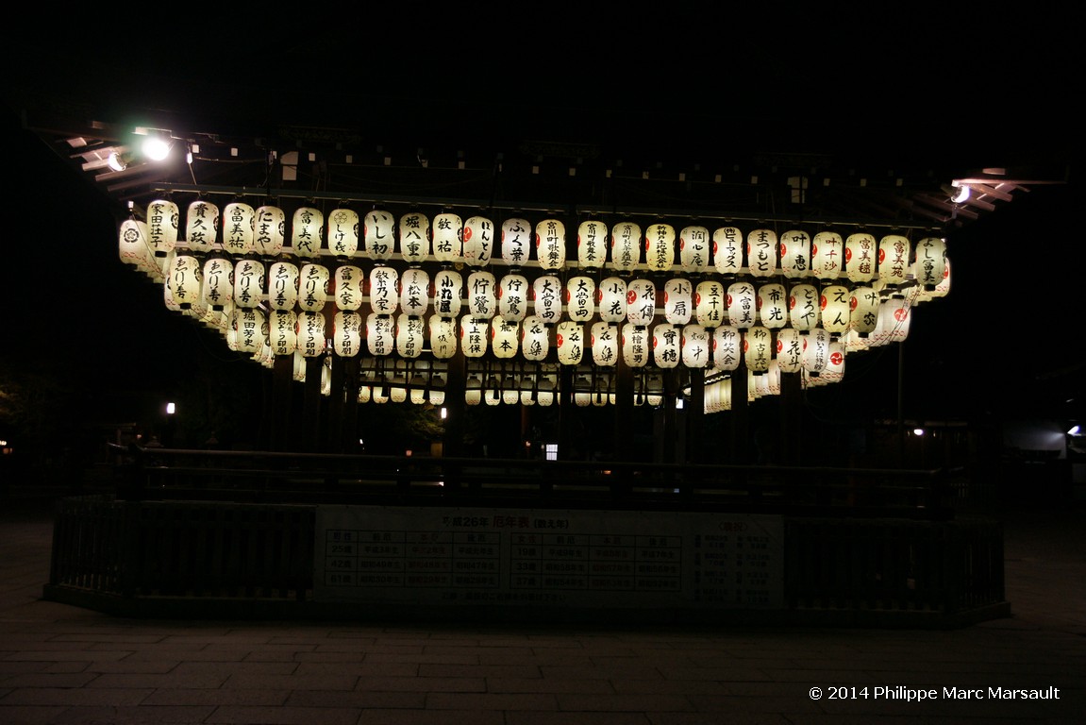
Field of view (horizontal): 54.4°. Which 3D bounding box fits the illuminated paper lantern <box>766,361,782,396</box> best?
[{"bbox_3d":[3.827,0.245,17.166,0.350,0.620,0.350,2,-6,-5],"label":"illuminated paper lantern"}]

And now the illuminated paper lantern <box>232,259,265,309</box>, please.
[{"bbox_3d":[-3.328,-0.891,12.015,0.310,0.540,0.310,2,-6,-4],"label":"illuminated paper lantern"}]

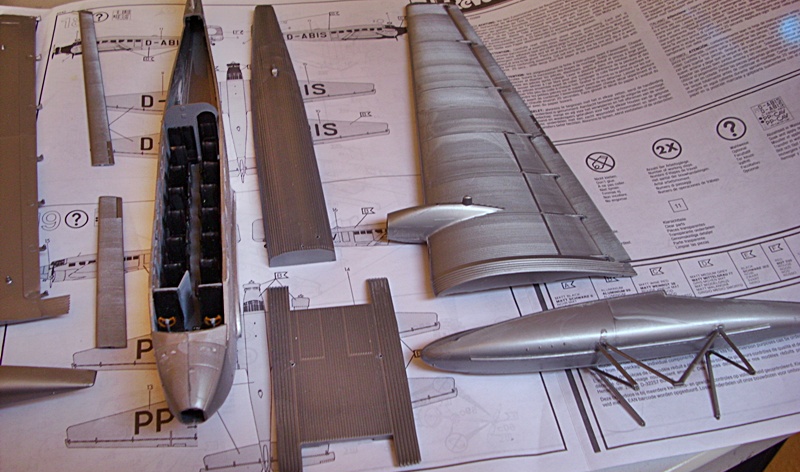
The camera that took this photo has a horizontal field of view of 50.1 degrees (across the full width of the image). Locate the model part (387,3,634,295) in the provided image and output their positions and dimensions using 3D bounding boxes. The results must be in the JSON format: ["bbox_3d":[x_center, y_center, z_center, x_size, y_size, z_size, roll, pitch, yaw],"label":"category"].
[{"bbox_3d":[0.031,-0.055,0.395,0.095,0.017,0.195,-5,48,-9],"label":"model part"}]

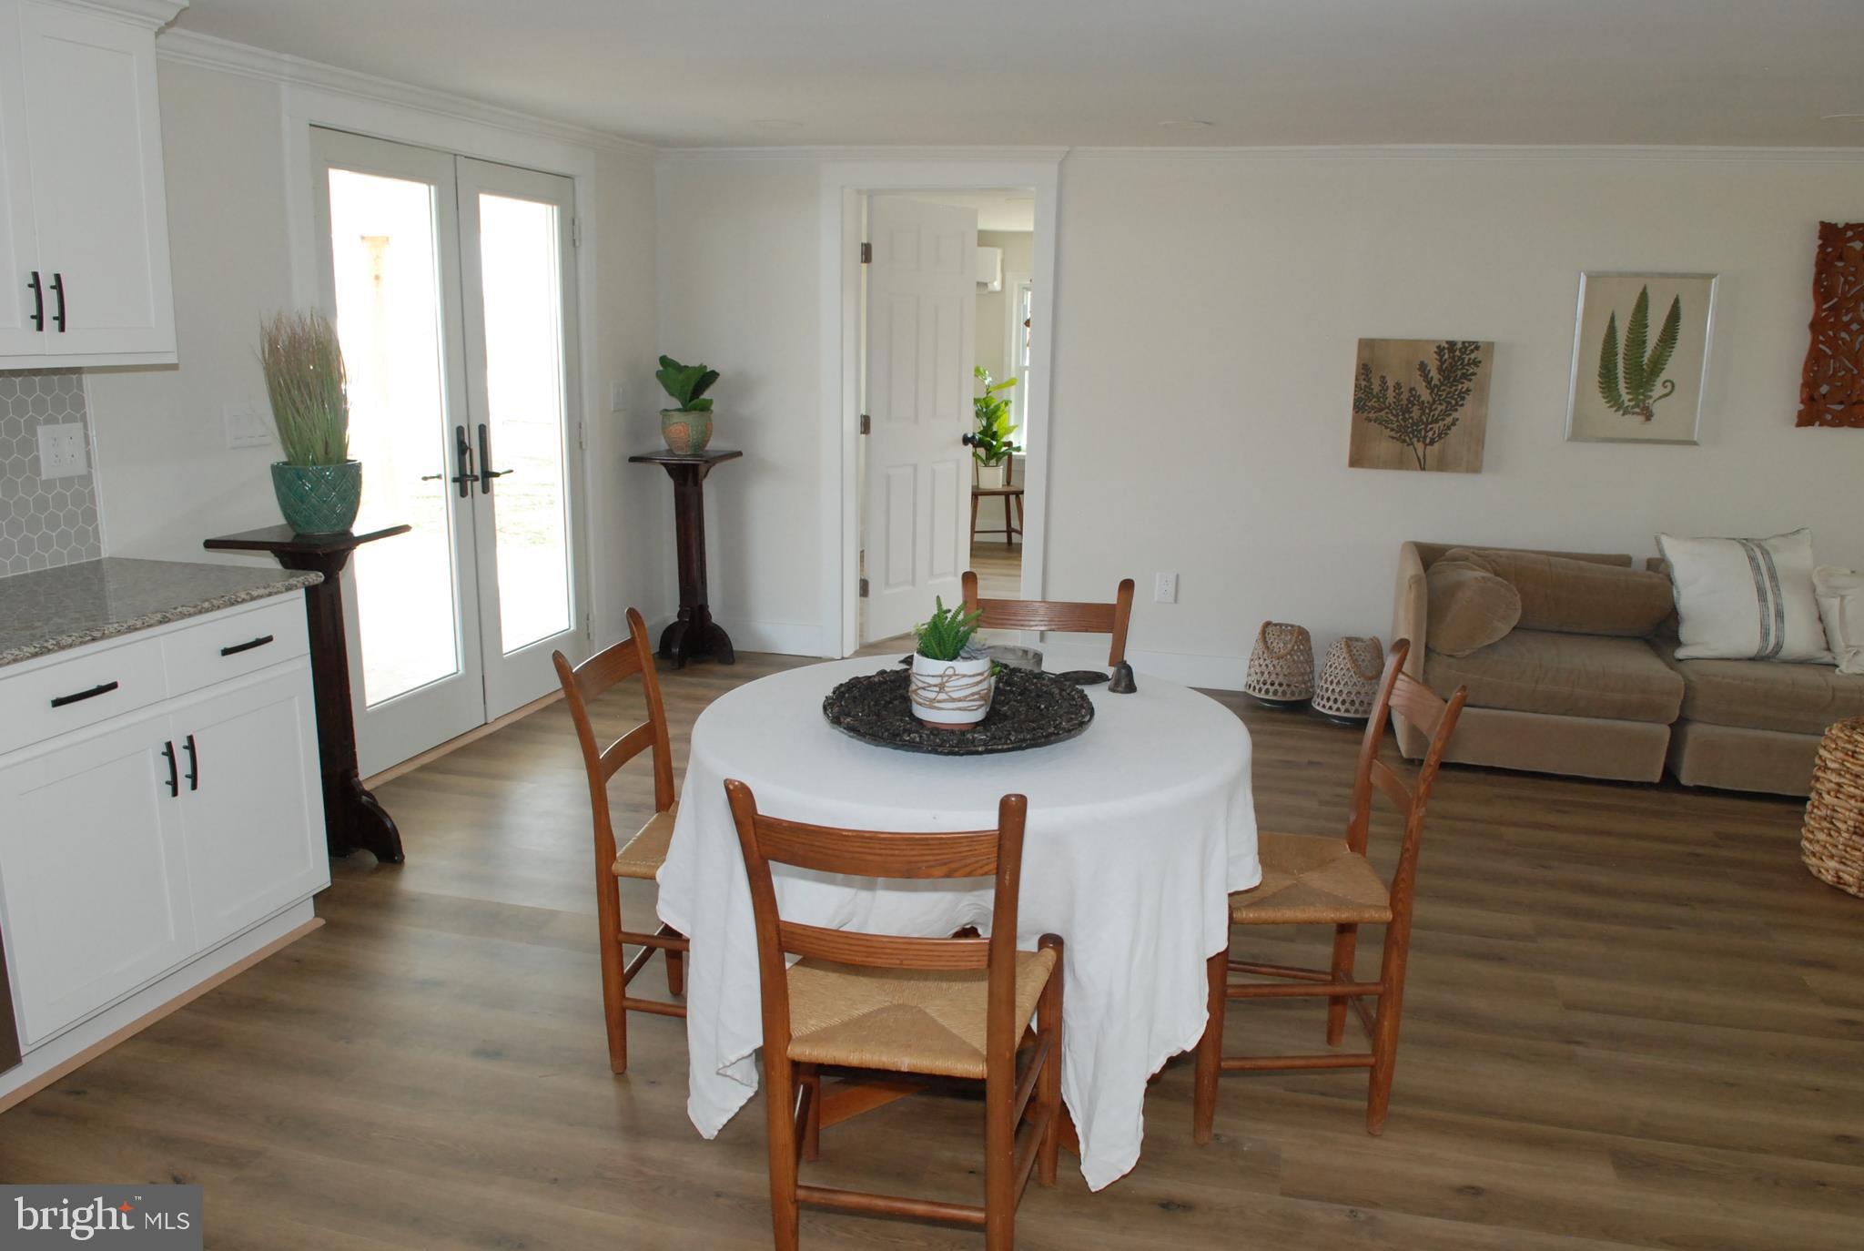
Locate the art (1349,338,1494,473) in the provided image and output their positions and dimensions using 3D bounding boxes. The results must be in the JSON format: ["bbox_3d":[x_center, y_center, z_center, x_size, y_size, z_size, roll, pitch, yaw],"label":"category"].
[{"bbox_3d":[1.896,-0.851,5.030,0.500,0.505,0.035,5,14,16],"label":"art"}]

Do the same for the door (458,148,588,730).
[{"bbox_3d":[-1.592,-0.709,5.089,0.050,2.030,0.730,5,13,15],"label":"door"}]

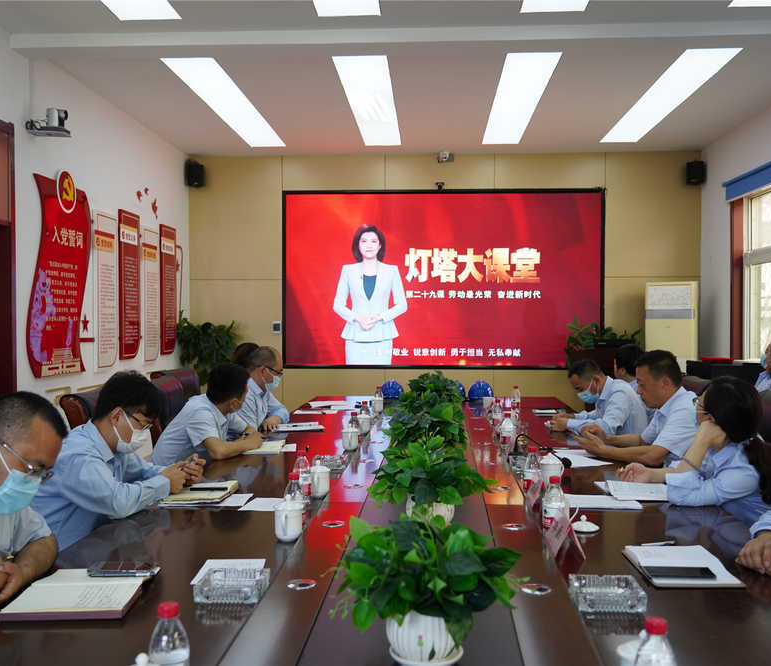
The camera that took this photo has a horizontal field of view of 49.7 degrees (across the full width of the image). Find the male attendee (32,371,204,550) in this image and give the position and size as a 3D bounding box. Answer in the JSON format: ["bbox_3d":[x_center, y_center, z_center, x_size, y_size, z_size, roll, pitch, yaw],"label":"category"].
[{"bbox_3d":[-0.955,0.721,2.851,0.740,1.200,0.550,0,1,8],"label":"male attendee"}]

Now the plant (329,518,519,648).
[{"bbox_3d":[0.076,0.472,1.551,0.320,0.260,0.320,0,1,4],"label":"plant"}]

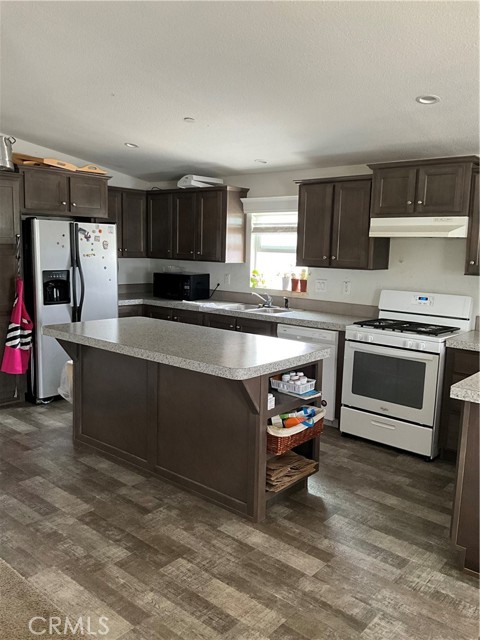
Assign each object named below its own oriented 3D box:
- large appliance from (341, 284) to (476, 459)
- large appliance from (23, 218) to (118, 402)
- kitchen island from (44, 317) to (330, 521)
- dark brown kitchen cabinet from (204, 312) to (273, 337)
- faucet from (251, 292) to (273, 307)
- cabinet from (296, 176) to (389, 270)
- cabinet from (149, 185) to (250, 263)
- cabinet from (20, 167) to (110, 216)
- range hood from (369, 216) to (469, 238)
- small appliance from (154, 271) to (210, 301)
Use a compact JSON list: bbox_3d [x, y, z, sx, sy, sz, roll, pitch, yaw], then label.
[{"bbox_3d":[1.302,0.396,4.248,0.757,1.176,0.690,8,11,39],"label":"large appliance"},{"bbox_3d":[-1.768,-0.109,5.352,0.710,1.730,0.895,8,11,39],"label":"large appliance"},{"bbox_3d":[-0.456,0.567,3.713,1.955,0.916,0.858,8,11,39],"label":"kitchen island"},{"bbox_3d":[0.167,0.372,5.282,0.908,0.880,0.620,8,11,39],"label":"dark brown kitchen cabinet"},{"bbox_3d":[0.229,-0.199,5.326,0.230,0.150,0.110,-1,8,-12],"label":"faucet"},{"bbox_3d":[0.893,-0.834,4.694,0.760,0.754,0.345,8,11,39],"label":"cabinet"},{"bbox_3d":[-0.509,-1.030,5.860,1.270,0.749,0.345,8,11,39],"label":"cabinet"},{"bbox_3d":[-1.822,-1.196,5.205,0.620,0.400,0.930,8,11,39],"label":"cabinet"},{"bbox_3d":[1.444,-0.715,4.192,0.755,0.147,0.420,8,11,39],"label":"range hood"},{"bbox_3d":[-0.644,-0.372,5.956,0.500,0.275,0.365,6,9,30],"label":"small appliance"}]

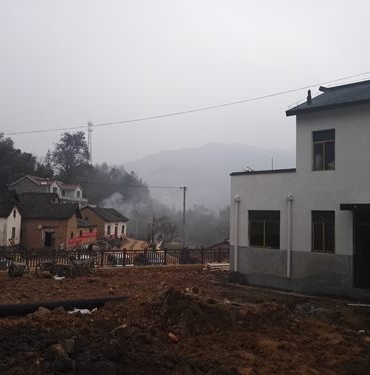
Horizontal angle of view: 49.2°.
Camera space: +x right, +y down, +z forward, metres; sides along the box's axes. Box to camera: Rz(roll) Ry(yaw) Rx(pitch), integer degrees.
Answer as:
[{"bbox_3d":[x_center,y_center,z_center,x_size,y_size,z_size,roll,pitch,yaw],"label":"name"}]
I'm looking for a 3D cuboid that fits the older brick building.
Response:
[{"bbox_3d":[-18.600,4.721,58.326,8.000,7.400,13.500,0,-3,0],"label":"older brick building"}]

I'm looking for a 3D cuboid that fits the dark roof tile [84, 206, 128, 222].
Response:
[{"bbox_3d":[-17.000,5.307,81.830,7.400,2.700,9.600,-1,-3,18],"label":"dark roof tile"}]

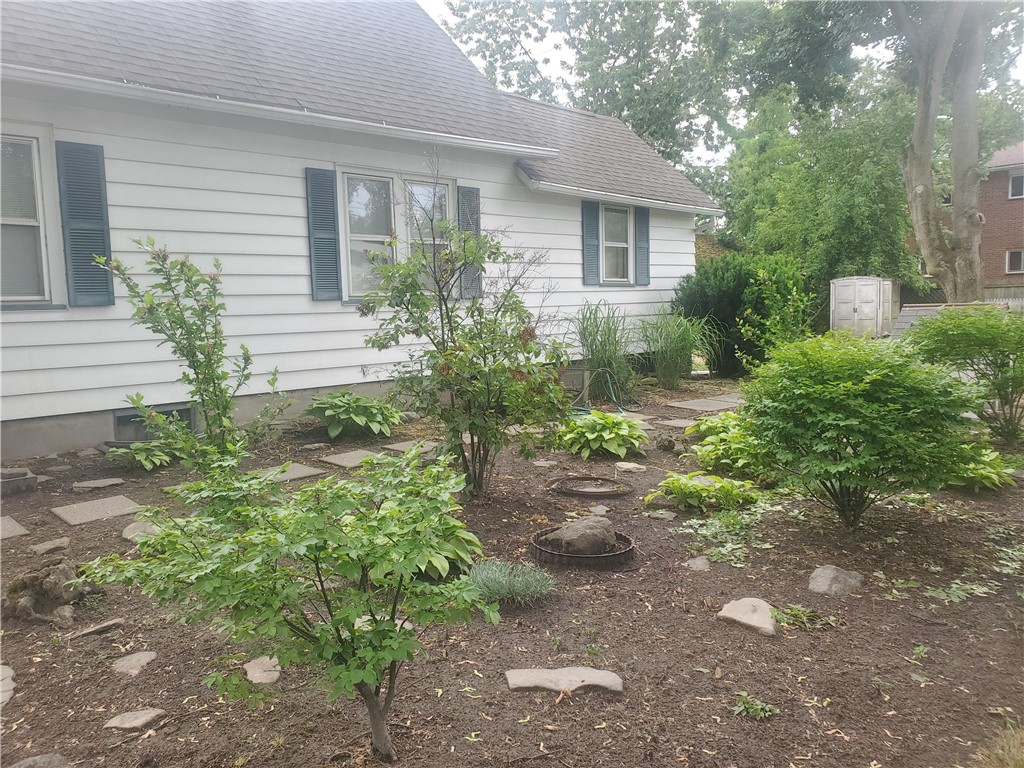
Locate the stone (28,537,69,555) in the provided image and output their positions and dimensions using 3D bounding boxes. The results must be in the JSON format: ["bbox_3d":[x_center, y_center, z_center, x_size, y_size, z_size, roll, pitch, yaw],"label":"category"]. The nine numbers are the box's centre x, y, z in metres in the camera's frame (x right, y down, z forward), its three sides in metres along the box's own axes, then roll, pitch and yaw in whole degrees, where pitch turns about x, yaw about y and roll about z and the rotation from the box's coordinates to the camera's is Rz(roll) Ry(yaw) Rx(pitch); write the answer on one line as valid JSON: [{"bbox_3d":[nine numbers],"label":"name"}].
[{"bbox_3d":[-2.540,0.884,4.220,0.140,0.050,0.230,3,8,33],"label":"stone"}]

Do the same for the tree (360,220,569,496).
[{"bbox_3d":[-0.320,-0.161,5.200,1.320,1.800,1.200,-2,6,-4],"label":"tree"}]

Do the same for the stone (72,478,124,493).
[{"bbox_3d":[-2.960,0.718,5.500,0.350,0.050,0.160,-7,8,-43],"label":"stone"}]

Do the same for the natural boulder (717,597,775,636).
[{"bbox_3d":[0.990,0.948,3.170,0.160,0.085,0.260,-6,8,-40],"label":"natural boulder"}]

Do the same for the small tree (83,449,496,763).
[{"bbox_3d":[-0.685,0.636,2.380,1.170,0.920,1.030,-3,7,-16],"label":"small tree"}]

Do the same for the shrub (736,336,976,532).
[{"bbox_3d":[1.976,0.259,4.360,1.300,1.100,1.220,2,7,24],"label":"shrub"}]

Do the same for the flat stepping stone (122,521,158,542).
[{"bbox_3d":[-2.080,0.843,4.370,0.250,0.060,0.270,-4,7,-25],"label":"flat stepping stone"}]

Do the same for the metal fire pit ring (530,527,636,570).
[{"bbox_3d":[0.365,0.854,3.930,0.530,0.085,0.530,-1,6,0],"label":"metal fire pit ring"}]

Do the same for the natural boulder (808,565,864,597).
[{"bbox_3d":[1.468,0.870,3.480,0.250,0.100,0.190,-1,6,0],"label":"natural boulder"}]

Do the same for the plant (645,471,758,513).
[{"bbox_3d":[1.200,0.655,4.950,0.680,0.210,0.420,0,6,14],"label":"plant"}]

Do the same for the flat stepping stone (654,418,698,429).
[{"bbox_3d":[1.662,0.413,7.748,0.400,0.045,0.380,-6,8,-38],"label":"flat stepping stone"}]

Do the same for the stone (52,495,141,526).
[{"bbox_3d":[-2.656,0.816,4.902,0.410,0.045,0.410,-7,9,-44],"label":"stone"}]

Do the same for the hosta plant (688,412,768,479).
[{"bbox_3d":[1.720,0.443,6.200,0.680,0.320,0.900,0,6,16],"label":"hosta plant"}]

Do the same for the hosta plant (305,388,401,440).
[{"bbox_3d":[-1.577,0.262,7.650,0.930,0.420,0.850,-1,6,0],"label":"hosta plant"}]

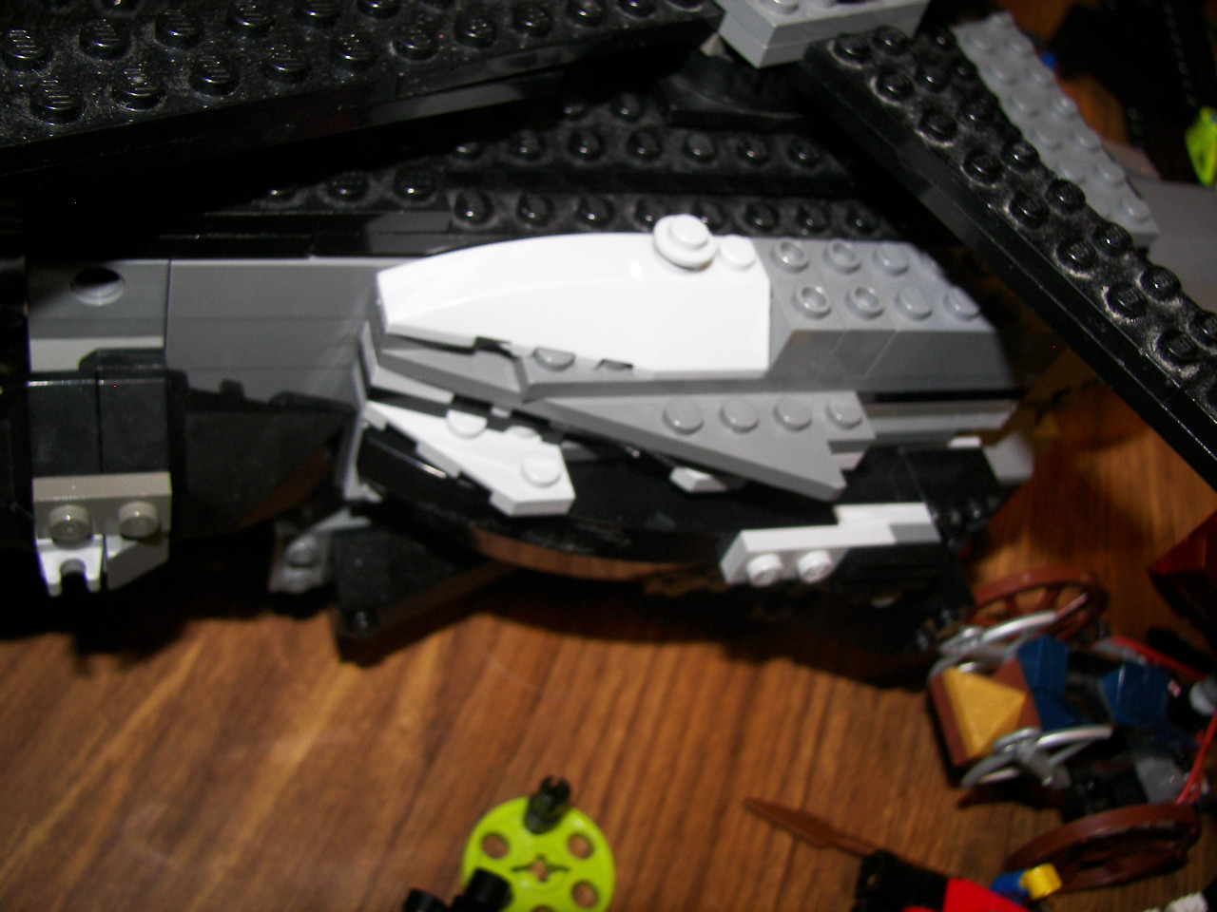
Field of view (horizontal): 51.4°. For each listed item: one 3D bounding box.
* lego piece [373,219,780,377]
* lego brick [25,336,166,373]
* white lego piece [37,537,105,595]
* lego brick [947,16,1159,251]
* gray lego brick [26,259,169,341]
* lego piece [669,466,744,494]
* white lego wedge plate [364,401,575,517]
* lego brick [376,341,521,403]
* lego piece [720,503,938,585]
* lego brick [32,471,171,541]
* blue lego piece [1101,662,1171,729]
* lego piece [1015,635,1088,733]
[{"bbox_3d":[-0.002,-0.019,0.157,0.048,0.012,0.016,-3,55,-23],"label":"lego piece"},{"bbox_3d":[-0.064,-0.012,0.160,0.016,0.003,0.006,-3,55,-23],"label":"lego brick"},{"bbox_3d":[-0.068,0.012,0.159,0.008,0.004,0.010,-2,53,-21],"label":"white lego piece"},{"bbox_3d":[0.067,-0.055,0.201,0.016,0.005,0.058,-2,53,-21],"label":"lego brick"},{"bbox_3d":[-0.064,-0.022,0.157,0.016,0.013,0.008,-3,55,-23],"label":"gray lego brick"},{"bbox_3d":[0.013,0.002,0.170,0.011,0.003,0.006,-3,55,-23],"label":"lego piece"},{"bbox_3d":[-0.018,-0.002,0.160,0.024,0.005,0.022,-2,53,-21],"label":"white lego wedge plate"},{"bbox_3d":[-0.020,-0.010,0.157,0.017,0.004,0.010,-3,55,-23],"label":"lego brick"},{"bbox_3d":[0.032,0.013,0.182,0.032,0.008,0.008,-3,55,-23],"label":"lego piece"},{"bbox_3d":[-0.064,0.007,0.162,0.016,0.008,0.005,-3,55,-23],"label":"lego brick"},{"bbox_3d":[0.084,0.037,0.199,0.008,0.006,0.008,7,50,-14],"label":"blue lego piece"},{"bbox_3d":[0.072,0.037,0.200,0.008,0.006,0.015,7,50,-14],"label":"lego piece"}]

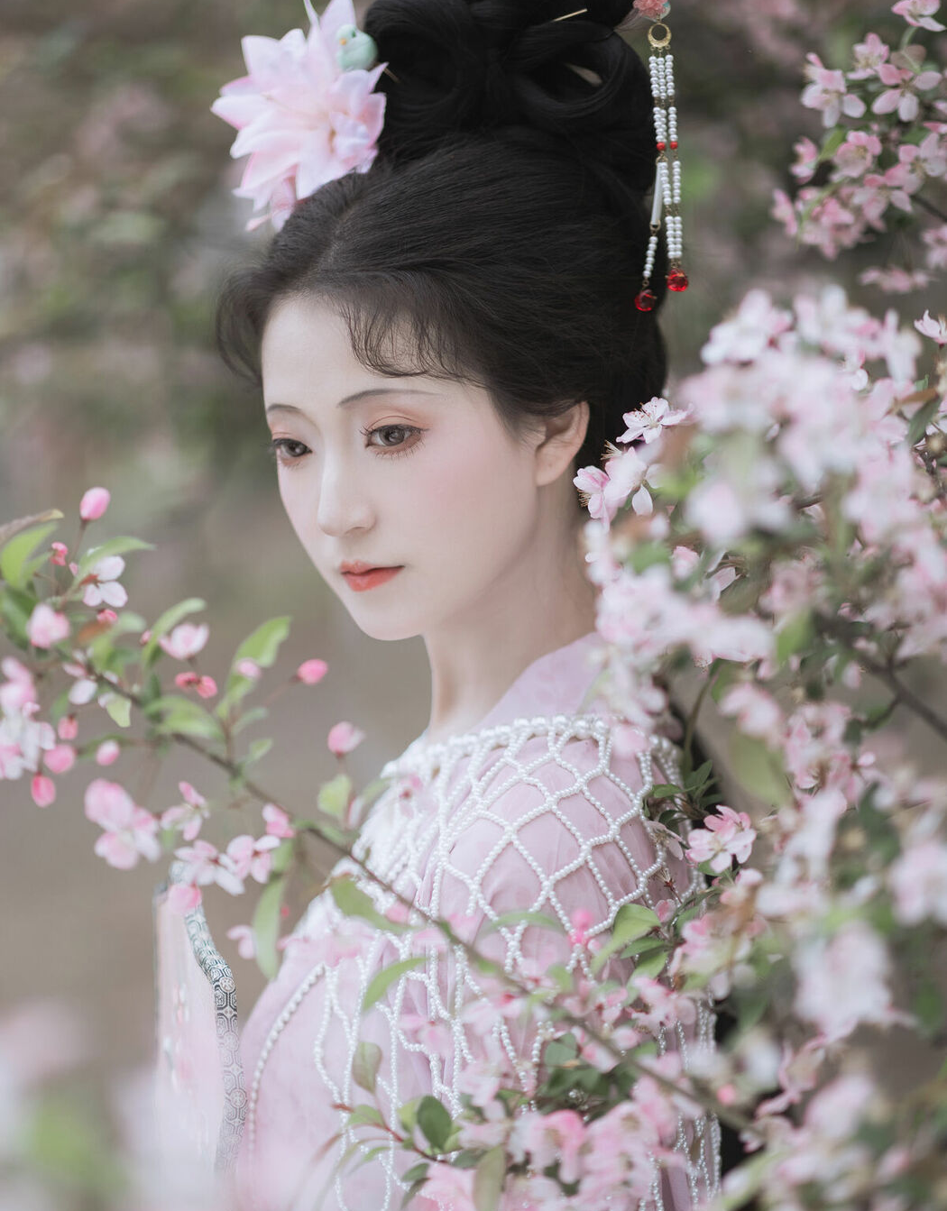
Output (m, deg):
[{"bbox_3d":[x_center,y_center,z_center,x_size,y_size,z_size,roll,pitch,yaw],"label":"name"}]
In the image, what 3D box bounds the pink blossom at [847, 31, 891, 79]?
[{"bbox_3d":[0.235,-0.328,2.000,0.026,0.028,0.022,0,0,18],"label":"pink blossom"}]

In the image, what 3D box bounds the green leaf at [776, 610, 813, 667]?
[{"bbox_3d":[0.153,0.016,1.600,0.014,0.028,0.010,30,0,10],"label":"green leaf"}]

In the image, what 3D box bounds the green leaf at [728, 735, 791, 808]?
[{"bbox_3d":[0.122,0.070,1.430,0.027,0.032,0.018,0,2,11],"label":"green leaf"}]

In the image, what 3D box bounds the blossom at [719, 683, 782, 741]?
[{"bbox_3d":[0.133,0.051,1.600,0.029,0.028,0.024,0,0,24],"label":"blossom"}]

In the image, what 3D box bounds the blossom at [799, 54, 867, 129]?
[{"bbox_3d":[0.187,-0.269,1.750,0.034,0.038,0.026,0,2,11],"label":"blossom"}]

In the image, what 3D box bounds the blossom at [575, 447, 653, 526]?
[{"bbox_3d":[0.072,-0.061,1.730,0.037,0.038,0.032,0,0,30],"label":"blossom"}]

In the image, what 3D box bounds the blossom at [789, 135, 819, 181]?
[{"bbox_3d":[0.197,-0.267,2.000,0.019,0.027,0.027,0,0,-30],"label":"blossom"}]

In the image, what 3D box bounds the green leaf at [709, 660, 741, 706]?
[{"bbox_3d":[0.111,0.034,1.480,0.016,0.022,0.013,0,2,0],"label":"green leaf"}]

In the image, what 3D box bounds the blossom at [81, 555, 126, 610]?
[{"bbox_3d":[-0.171,-0.011,1.550,0.023,0.025,0.020,-1,2,-17],"label":"blossom"}]

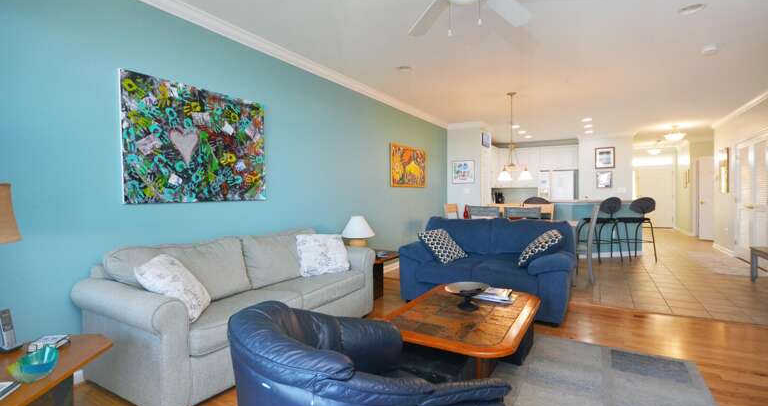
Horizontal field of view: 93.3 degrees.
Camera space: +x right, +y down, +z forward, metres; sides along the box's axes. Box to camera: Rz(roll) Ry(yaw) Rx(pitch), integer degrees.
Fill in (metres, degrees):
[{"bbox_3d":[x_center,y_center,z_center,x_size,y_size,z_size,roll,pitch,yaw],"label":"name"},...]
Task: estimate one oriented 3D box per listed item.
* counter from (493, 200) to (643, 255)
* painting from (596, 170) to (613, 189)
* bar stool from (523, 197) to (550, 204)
[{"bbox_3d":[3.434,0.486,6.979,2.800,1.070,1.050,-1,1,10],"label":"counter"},{"bbox_3d":[5.604,-0.581,9.198,0.360,0.420,0.030,0,2,31],"label":"painting"},{"bbox_3d":[2.791,0.482,6.593,0.490,1.110,0.520,0,1,31],"label":"bar stool"}]

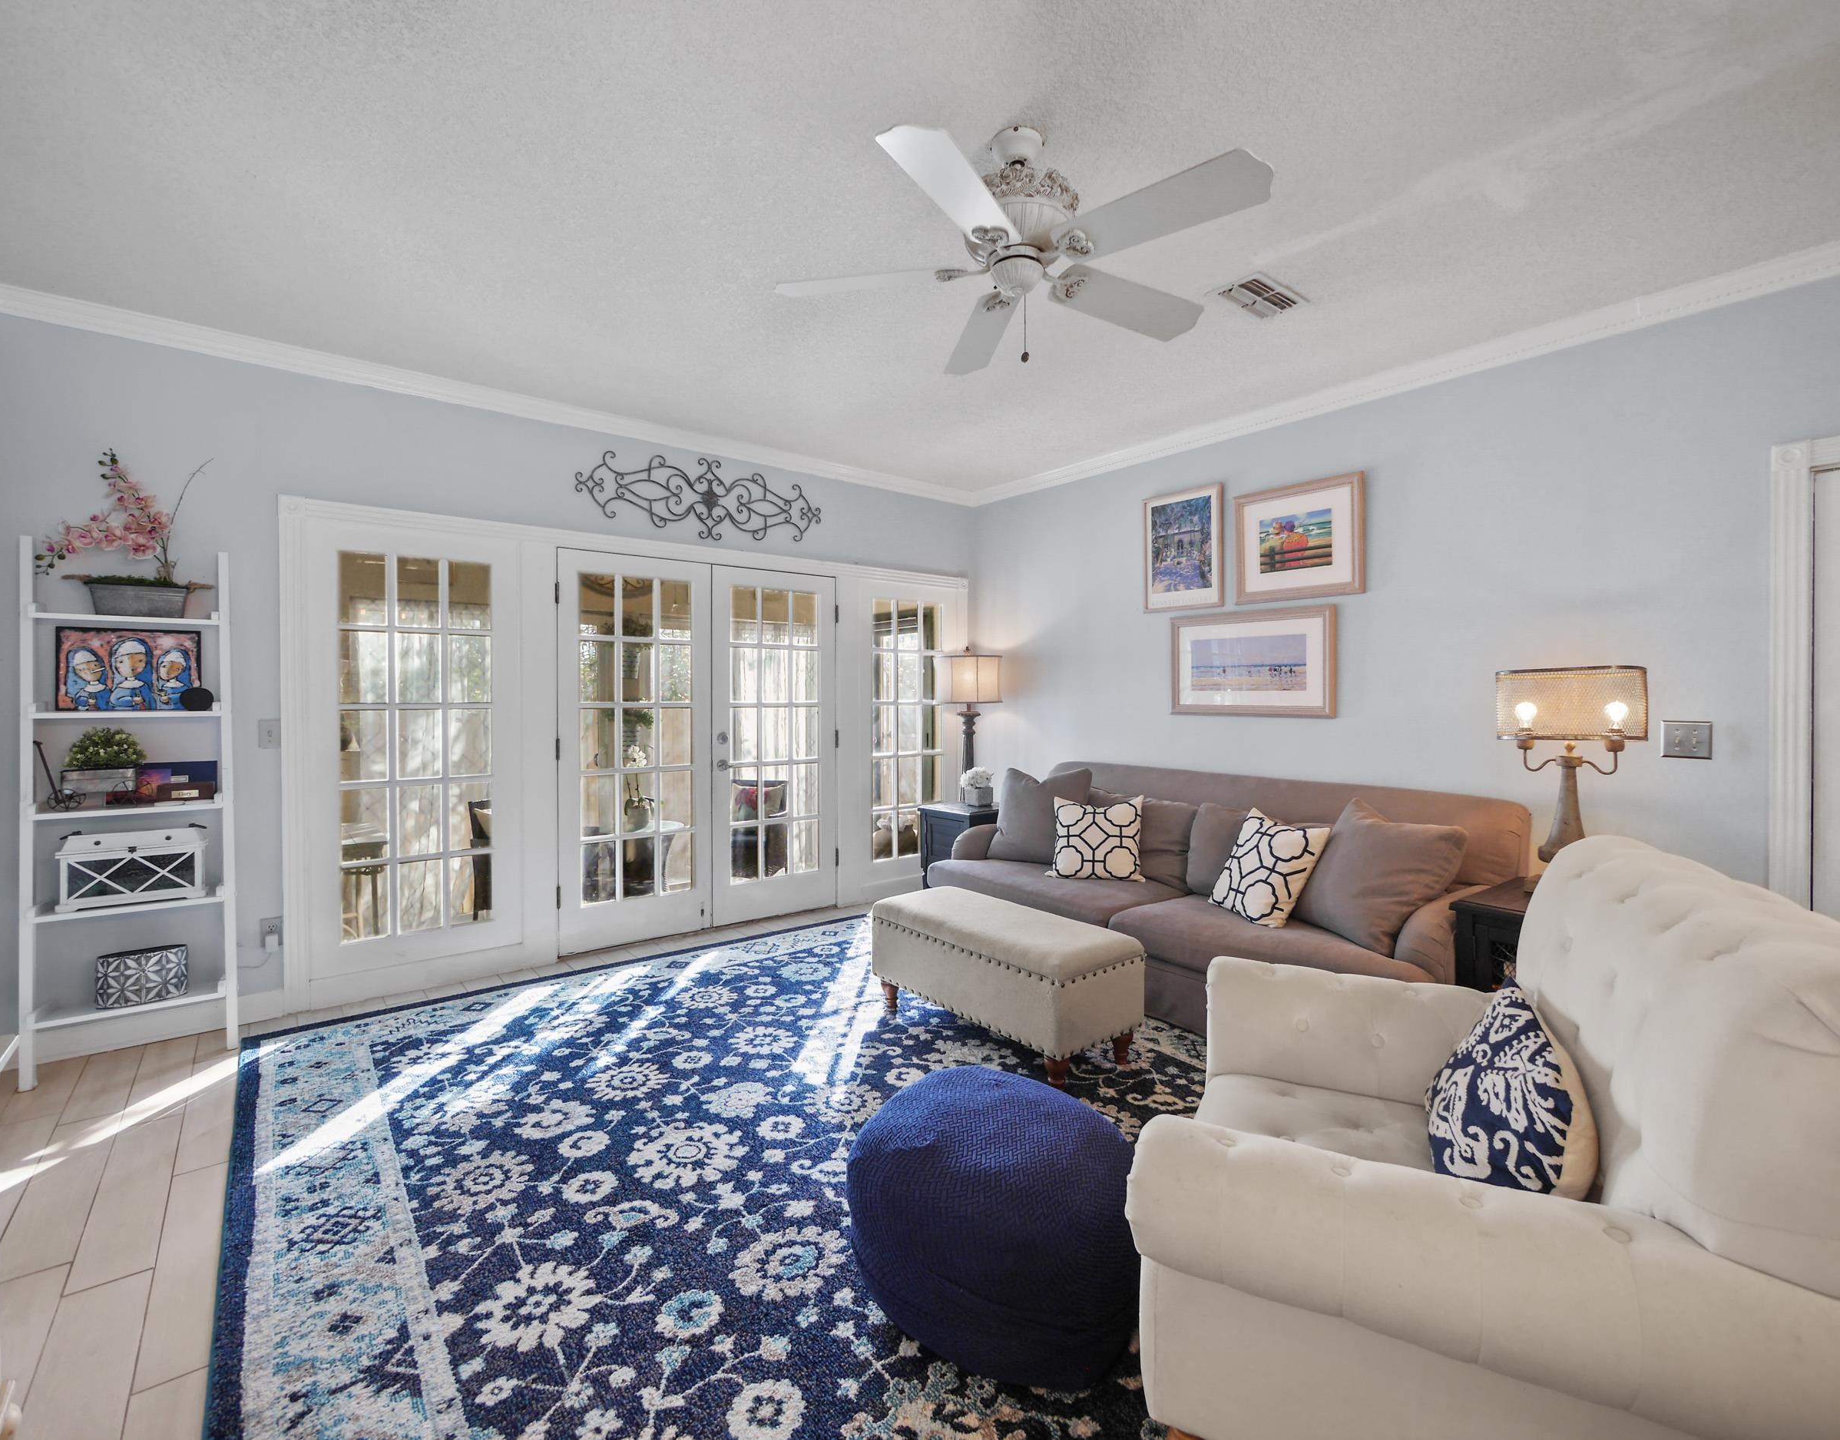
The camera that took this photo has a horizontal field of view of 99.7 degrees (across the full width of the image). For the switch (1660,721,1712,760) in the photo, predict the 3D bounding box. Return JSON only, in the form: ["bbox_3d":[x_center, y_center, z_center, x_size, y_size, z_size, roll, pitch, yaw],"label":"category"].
[{"bbox_3d":[2.577,0.069,2.612,0.012,0.125,0.125,-1,3,-38],"label":"switch"}]

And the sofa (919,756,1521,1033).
[{"bbox_3d":[1.178,0.737,3.563,0.980,0.930,2.340,-1,3,-38],"label":"sofa"}]

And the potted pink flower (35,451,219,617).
[{"bbox_3d":[-2.837,-0.678,2.775,0.455,0.585,0.180,-1,3,-38],"label":"potted pink flower"}]

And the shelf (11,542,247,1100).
[{"bbox_3d":[-2.815,0.295,2.784,0.550,1.840,0.310,-1,3,-38],"label":"shelf"}]

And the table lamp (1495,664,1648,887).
[{"bbox_3d":[2.166,0.209,2.600,0.200,0.770,0.400,-1,3,-38],"label":"table lamp"}]

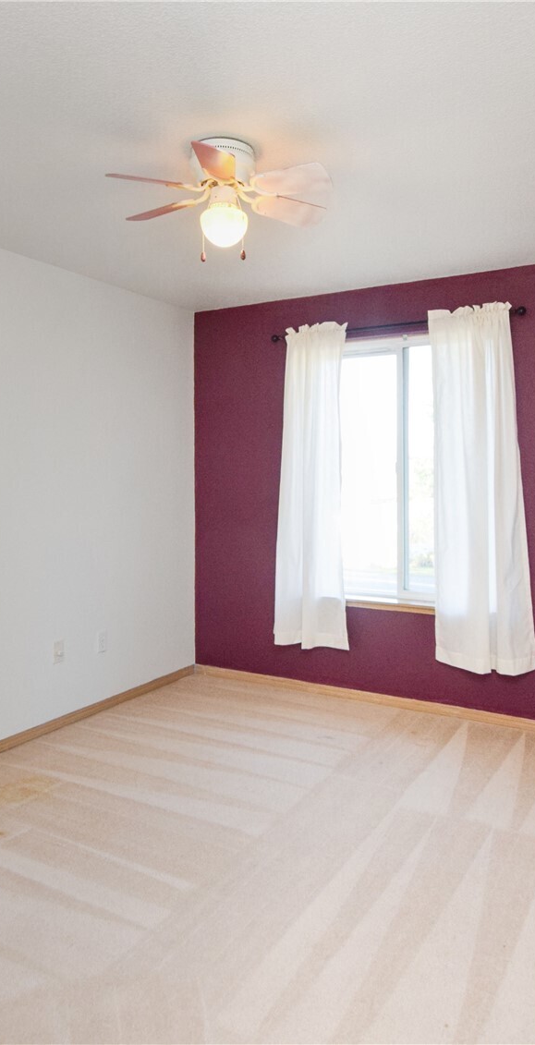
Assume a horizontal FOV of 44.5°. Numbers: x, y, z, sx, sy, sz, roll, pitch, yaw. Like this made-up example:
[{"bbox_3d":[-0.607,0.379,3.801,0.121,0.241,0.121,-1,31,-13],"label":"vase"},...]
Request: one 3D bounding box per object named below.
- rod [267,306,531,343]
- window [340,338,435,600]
[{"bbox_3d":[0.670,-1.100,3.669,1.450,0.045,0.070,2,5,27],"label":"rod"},{"bbox_3d":[0.760,-0.302,3.739,1.200,1.510,0.110,1,2,28],"label":"window"}]

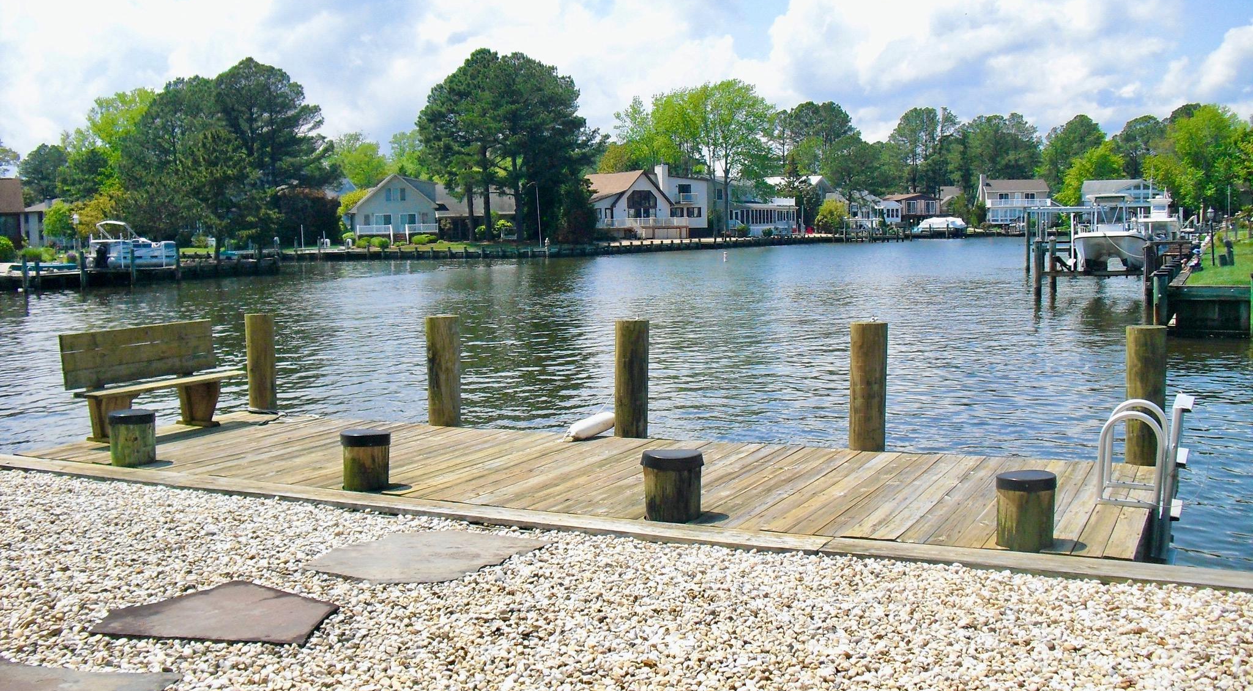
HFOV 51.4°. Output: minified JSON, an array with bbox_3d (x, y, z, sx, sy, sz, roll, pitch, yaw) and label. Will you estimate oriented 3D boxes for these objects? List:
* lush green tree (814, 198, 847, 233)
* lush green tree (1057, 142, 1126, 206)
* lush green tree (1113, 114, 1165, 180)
[{"bbox_3d":[27.566,-17.452,176.000,4.495,4.892,4.495,-1,5,0],"label":"lush green tree"},{"bbox_3d":[69.653,-24.170,195.000,10.000,12.740,9.500,-1,5,0],"label":"lush green tree"},{"bbox_3d":[93.590,-32.270,238.000,10.370,20.020,9.850,1,6,21],"label":"lush green tree"}]

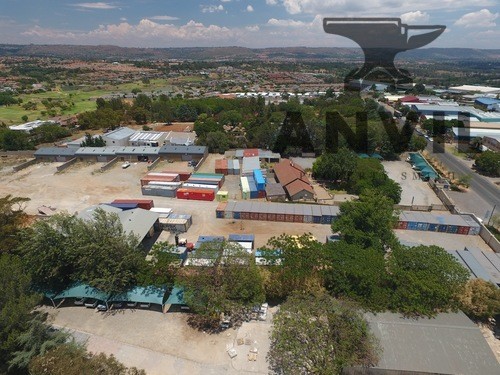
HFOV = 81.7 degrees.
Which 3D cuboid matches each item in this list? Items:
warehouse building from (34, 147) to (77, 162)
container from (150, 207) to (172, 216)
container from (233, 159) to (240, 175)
[{"bbox_3d":[-89.450,-15.440,135.160,19.000,4.000,8.300,1,25,4],"label":"warehouse building"},{"bbox_3d":[-25.820,7.800,84.240,6.060,2.590,2.440,0,25,3],"label":"container"},{"bbox_3d":[-5.700,-8.500,121.800,2.440,2.550,12.190,-2,24,-3],"label":"container"}]

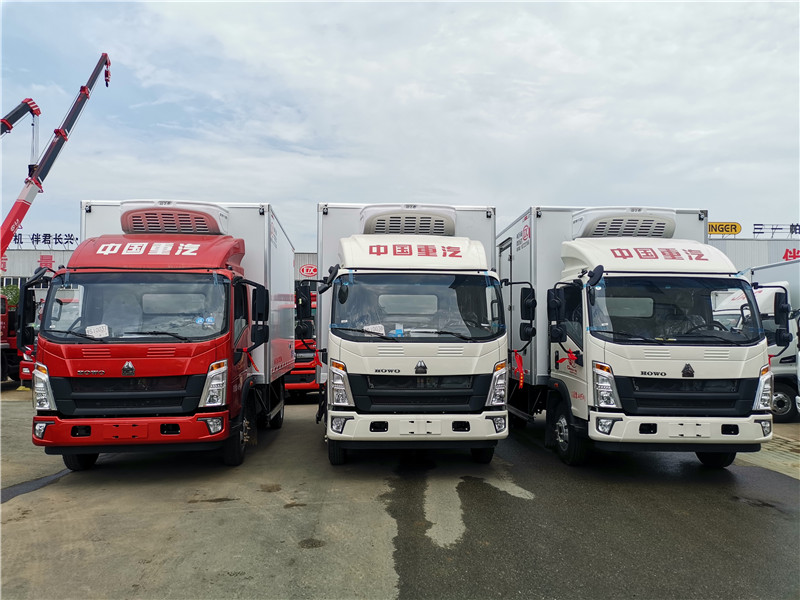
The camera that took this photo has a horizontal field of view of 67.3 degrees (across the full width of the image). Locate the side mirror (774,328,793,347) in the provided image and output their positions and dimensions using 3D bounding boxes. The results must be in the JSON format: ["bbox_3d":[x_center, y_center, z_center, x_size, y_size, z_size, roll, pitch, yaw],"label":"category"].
[{"bbox_3d":[4.347,0.428,6.800,0.190,0.195,0.120,1,-4,-14],"label":"side mirror"}]

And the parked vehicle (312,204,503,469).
[{"bbox_3d":[0.014,0.469,9.368,2.441,3.338,5.960,0,-3,-4],"label":"parked vehicle"}]

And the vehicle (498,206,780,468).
[{"bbox_3d":[2.962,0.482,9.376,2.441,3.338,5.960,0,-3,-2],"label":"vehicle"}]

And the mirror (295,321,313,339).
[{"bbox_3d":[-1.063,0.330,6.660,0.190,0.190,0.110,0,-3,11],"label":"mirror"}]

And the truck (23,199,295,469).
[{"bbox_3d":[-3.081,0.443,9.161,2.441,3.338,5.960,1,-3,-6],"label":"truck"}]

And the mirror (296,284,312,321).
[{"bbox_3d":[-1.061,0.024,6.660,0.190,0.350,0.110,0,-3,11],"label":"mirror"}]

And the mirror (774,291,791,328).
[{"bbox_3d":[4.331,0.107,6.800,0.190,0.370,0.110,1,-4,-14],"label":"mirror"}]

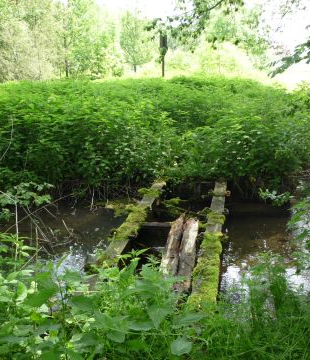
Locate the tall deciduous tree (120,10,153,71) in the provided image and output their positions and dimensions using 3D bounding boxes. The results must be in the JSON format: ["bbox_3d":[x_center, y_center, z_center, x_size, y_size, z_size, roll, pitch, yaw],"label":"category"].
[{"bbox_3d":[-1.433,-10.612,34.370,2.700,4.600,2.600,-1,14,-2],"label":"tall deciduous tree"}]

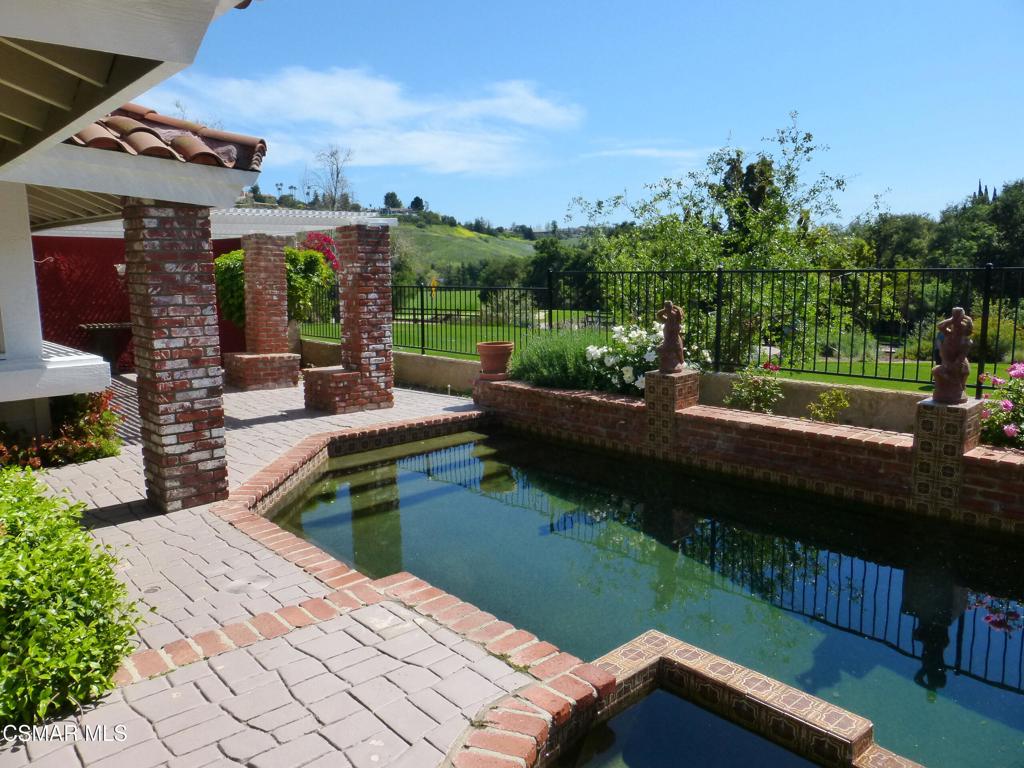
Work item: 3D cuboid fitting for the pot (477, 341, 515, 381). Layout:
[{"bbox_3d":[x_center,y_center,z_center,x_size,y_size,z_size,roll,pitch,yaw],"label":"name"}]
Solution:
[{"bbox_3d":[-0.225,-0.292,9.133,0.451,0.435,0.451,0,8,0],"label":"pot"}]

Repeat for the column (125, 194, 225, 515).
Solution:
[{"bbox_3d":[-2.220,-0.186,4.901,0.400,1.970,0.395,-8,11,-43],"label":"column"}]

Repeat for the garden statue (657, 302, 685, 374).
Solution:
[{"bbox_3d":[1.523,-0.451,7.048,0.240,0.679,0.220,7,11,41],"label":"garden statue"}]

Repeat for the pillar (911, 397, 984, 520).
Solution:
[{"bbox_3d":[3.136,0.520,5.338,0.370,0.777,0.310,-9,12,-44],"label":"pillar"}]

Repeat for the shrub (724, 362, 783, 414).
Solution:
[{"bbox_3d":[2.311,0.069,7.051,0.460,0.571,0.520,-8,11,-42],"label":"shrub"}]

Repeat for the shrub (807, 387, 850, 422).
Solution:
[{"bbox_3d":[2.805,0.218,6.558,0.340,0.351,0.360,-8,11,-42],"label":"shrub"}]

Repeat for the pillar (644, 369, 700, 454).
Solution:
[{"bbox_3d":[1.527,0.280,7.079,0.375,0.777,0.310,-9,12,-44],"label":"pillar"}]

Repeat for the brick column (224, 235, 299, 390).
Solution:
[{"bbox_3d":[-3.498,-0.989,10.141,0.780,2.067,0.780,-8,11,-43],"label":"brick column"}]

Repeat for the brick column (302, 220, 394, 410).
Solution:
[{"bbox_3d":[-1.887,-0.738,8.385,0.770,2.050,0.690,-9,12,-44],"label":"brick column"}]

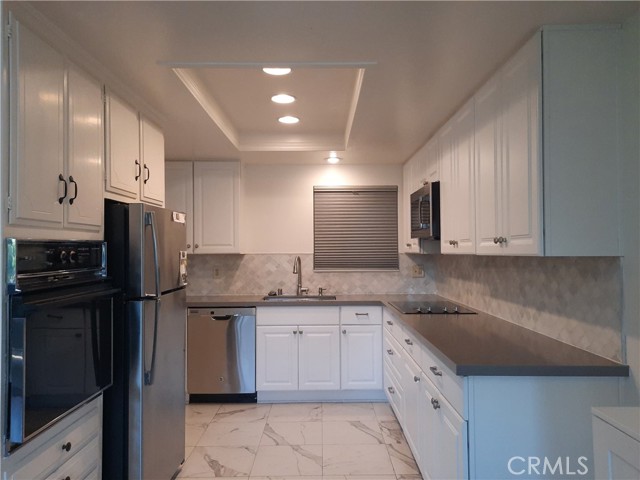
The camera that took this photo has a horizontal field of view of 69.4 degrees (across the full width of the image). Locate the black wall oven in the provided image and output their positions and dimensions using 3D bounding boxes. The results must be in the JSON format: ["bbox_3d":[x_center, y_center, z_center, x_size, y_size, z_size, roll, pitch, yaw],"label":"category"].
[{"bbox_3d":[-1.228,0.352,1.818,0.600,0.695,0.680,0,-1,0],"label":"black wall oven"}]

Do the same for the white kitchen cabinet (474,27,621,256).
[{"bbox_3d":[1.028,-0.383,2.201,0.309,0.913,0.788,0,-1,0],"label":"white kitchen cabinet"}]

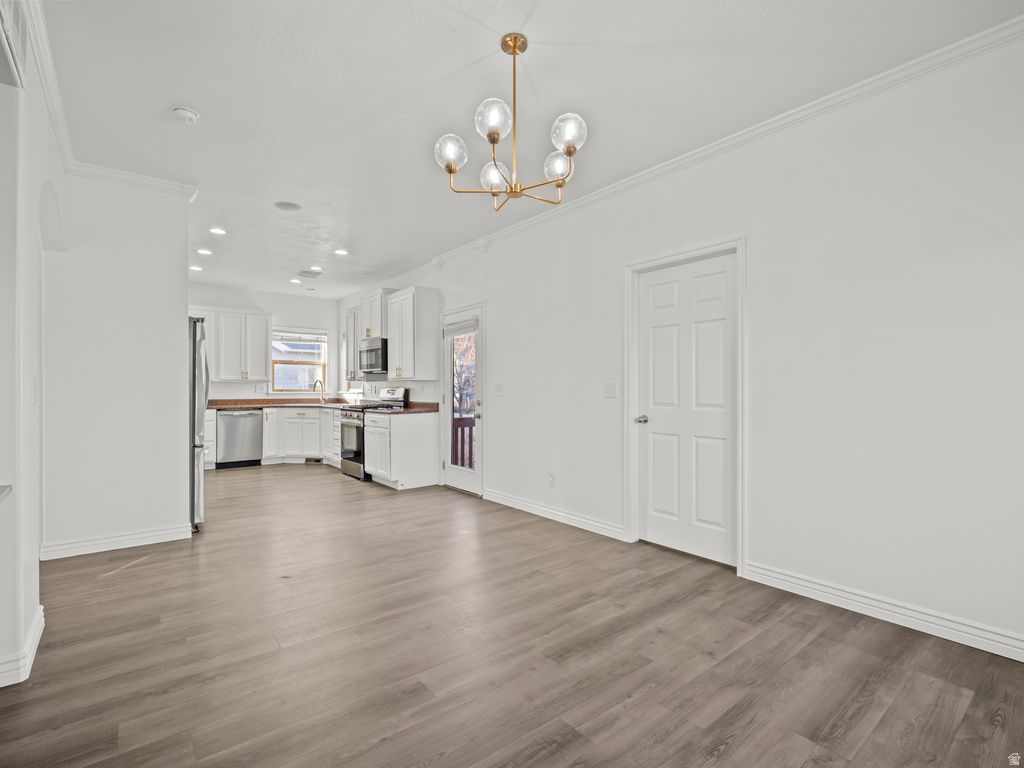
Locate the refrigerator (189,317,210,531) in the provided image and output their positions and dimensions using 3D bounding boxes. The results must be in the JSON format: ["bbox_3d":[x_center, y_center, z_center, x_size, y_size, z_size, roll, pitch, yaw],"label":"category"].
[{"bbox_3d":[-3.073,0.326,3.955,0.841,1.738,0.901,0,-1,-40],"label":"refrigerator"}]

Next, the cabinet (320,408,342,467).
[{"bbox_3d":[-2.361,0.762,7.011,0.624,0.823,0.857,0,-1,-40],"label":"cabinet"}]

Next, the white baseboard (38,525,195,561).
[{"bbox_3d":[-2.842,1.139,3.448,0.846,0.110,0.025,0,-1,-36],"label":"white baseboard"}]

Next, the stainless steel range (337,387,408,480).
[{"bbox_3d":[-1.883,0.639,6.431,0.690,1.160,0.760,0,-1,-39],"label":"stainless steel range"}]

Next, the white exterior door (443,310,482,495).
[{"bbox_3d":[-0.549,0.191,5.366,0.055,2.023,0.761,0,-1,-40],"label":"white exterior door"}]

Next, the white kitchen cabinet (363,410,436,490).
[{"bbox_3d":[-1.364,0.772,5.862,0.630,0.885,0.765,0,-1,-39],"label":"white kitchen cabinet"}]

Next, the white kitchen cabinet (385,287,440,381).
[{"bbox_3d":[-1.247,-0.589,5.908,0.339,1.089,0.726,0,-1,-40],"label":"white kitchen cabinet"}]

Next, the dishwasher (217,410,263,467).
[{"bbox_3d":[-4.103,0.776,7.059,0.591,0.833,0.596,0,-1,-40],"label":"dishwasher"}]

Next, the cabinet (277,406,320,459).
[{"bbox_3d":[-3.205,0.754,7.518,0.693,0.810,0.620,0,0,6],"label":"cabinet"}]

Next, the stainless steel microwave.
[{"bbox_3d":[-1.762,-0.377,6.537,0.420,0.425,0.760,0,-1,-39],"label":"stainless steel microwave"}]

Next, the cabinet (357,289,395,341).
[{"bbox_3d":[-1.765,-0.902,6.538,0.430,0.615,0.760,0,-1,-39],"label":"cabinet"}]

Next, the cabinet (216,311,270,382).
[{"bbox_3d":[-4.126,-0.577,7.257,0.744,1.067,0.336,0,-1,-40],"label":"cabinet"}]

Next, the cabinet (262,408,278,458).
[{"bbox_3d":[-3.794,0.743,7.342,0.235,0.783,0.616,0,-1,-40],"label":"cabinet"}]

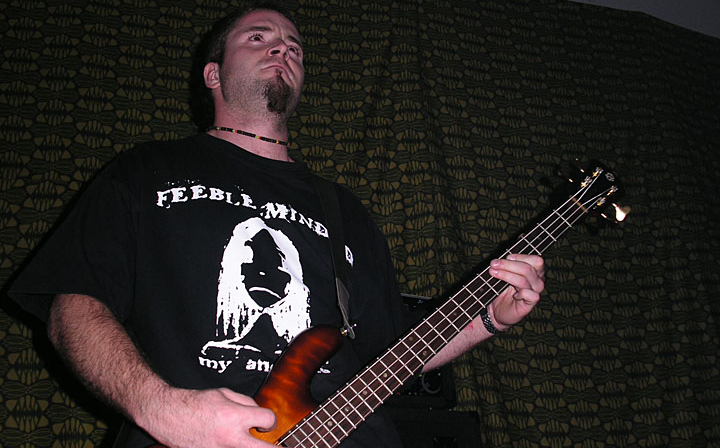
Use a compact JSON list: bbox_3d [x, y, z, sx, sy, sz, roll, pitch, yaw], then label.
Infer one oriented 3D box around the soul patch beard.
[{"bbox_3d":[-0.133,-0.210,1.285,0.043,0.050,0.037,9,-25,-29],"label":"soul patch beard"}]

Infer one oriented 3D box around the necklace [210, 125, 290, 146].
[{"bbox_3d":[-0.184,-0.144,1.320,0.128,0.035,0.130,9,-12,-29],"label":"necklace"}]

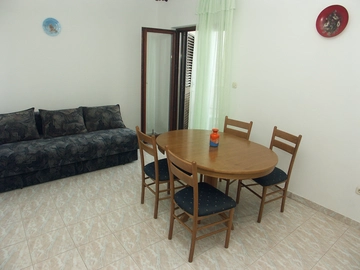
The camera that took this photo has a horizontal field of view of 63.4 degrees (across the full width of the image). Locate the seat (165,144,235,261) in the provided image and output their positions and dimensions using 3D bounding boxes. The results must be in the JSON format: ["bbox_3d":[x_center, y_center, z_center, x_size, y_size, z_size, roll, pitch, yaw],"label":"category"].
[{"bbox_3d":[0.160,0.540,2.473,0.461,0.893,0.434,-10,21,-33],"label":"seat"}]

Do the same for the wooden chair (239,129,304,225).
[{"bbox_3d":[0.909,0.387,3.057,0.461,0.893,0.434,-6,20,-25],"label":"wooden chair"}]

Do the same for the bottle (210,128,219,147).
[{"bbox_3d":[0.346,0.027,2.863,0.088,0.168,0.088,2,18,-1],"label":"bottle"}]

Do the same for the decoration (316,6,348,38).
[{"bbox_3d":[1.435,-1.073,2.761,0.030,0.293,0.293,-12,23,-37],"label":"decoration"}]

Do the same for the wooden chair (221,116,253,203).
[{"bbox_3d":[0.530,0.260,3.401,0.434,0.893,0.461,19,24,41],"label":"wooden chair"}]

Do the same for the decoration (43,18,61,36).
[{"bbox_3d":[-1.711,-1.439,3.894,0.240,0.240,0.025,-12,23,-37],"label":"decoration"}]

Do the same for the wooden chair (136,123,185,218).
[{"bbox_3d":[-0.167,0.353,3.014,0.461,0.893,0.434,-9,21,-31],"label":"wooden chair"}]

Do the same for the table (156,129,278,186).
[{"bbox_3d":[0.310,0.472,2.959,0.975,0.740,1.261,-15,25,-43],"label":"table"}]

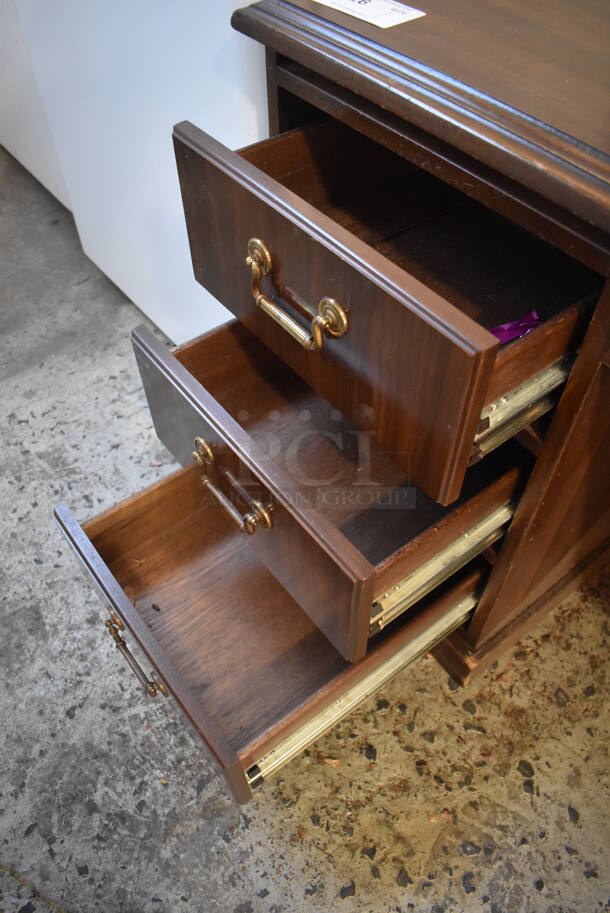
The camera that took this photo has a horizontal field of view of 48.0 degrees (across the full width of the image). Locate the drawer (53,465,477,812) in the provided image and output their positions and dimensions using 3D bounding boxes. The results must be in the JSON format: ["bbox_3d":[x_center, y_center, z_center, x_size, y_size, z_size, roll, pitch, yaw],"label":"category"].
[{"bbox_3d":[-0.020,0.126,0.875,0.460,0.150,0.380,-31,57,-22],"label":"drawer"}]

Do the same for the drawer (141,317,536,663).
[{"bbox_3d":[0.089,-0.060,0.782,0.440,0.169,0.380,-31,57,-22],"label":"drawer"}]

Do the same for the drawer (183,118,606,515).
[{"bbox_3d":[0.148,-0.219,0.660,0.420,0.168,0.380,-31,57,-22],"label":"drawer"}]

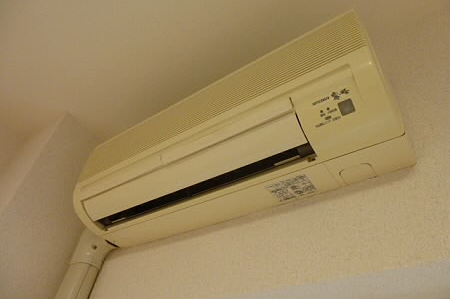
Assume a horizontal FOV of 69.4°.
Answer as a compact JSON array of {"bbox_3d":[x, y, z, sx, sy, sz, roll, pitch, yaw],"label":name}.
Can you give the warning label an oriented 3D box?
[{"bbox_3d":[0.137,0.081,0.668,0.086,0.002,0.058,-22,-54,29],"label":"warning label"}]

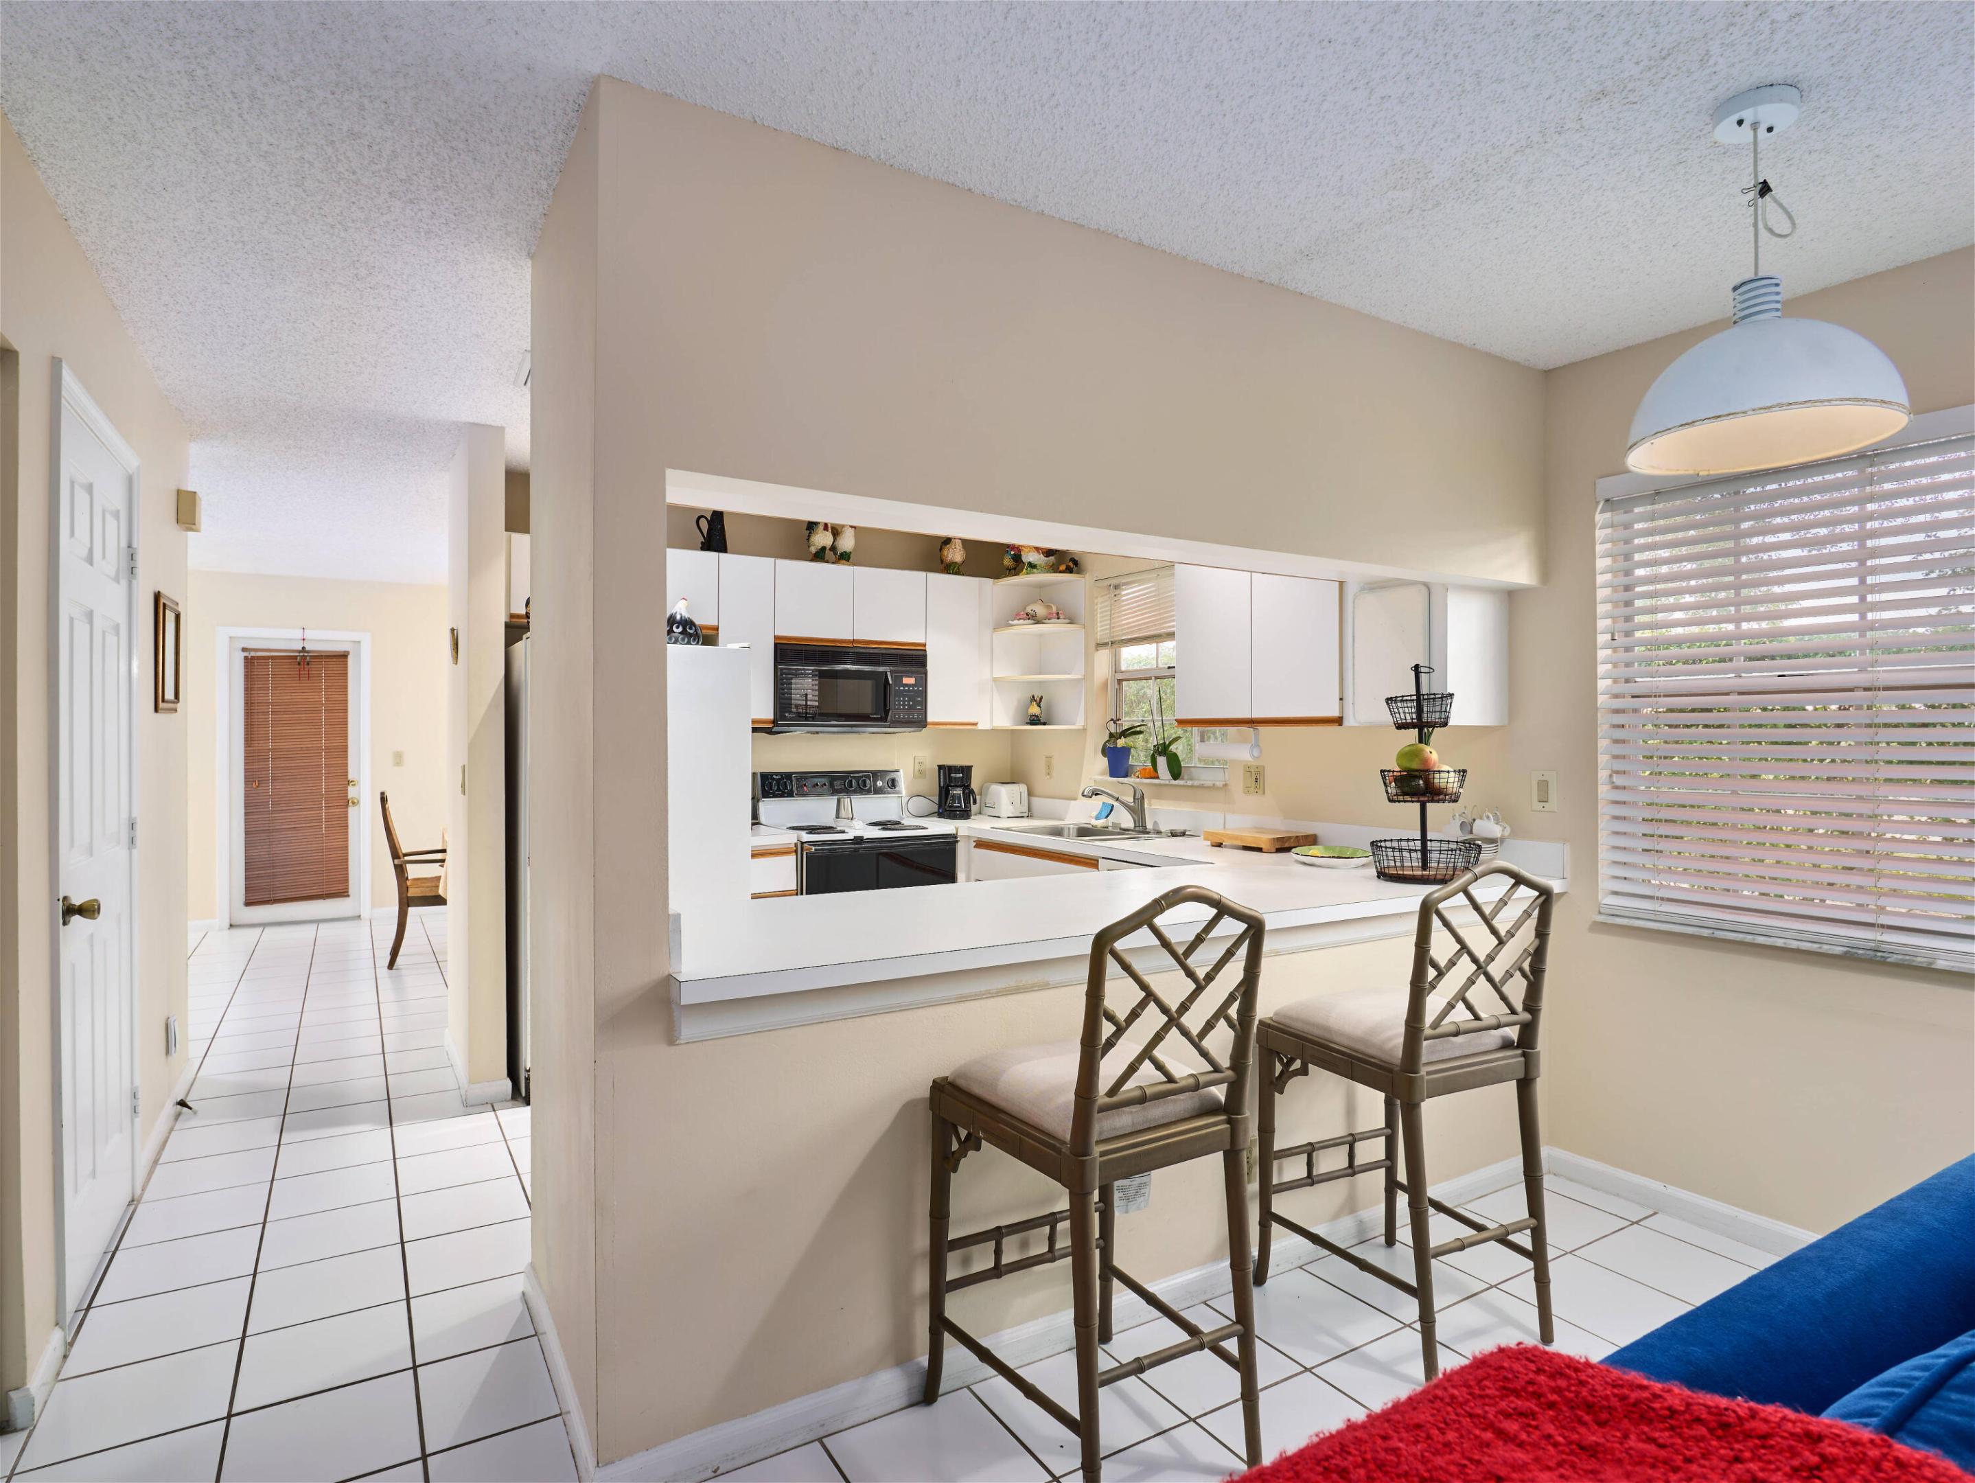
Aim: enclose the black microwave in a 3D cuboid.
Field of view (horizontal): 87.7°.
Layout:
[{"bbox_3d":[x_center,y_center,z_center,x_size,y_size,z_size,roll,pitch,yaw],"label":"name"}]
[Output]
[{"bbox_3d":[-0.729,-0.269,5.021,0.778,0.417,0.403,0,0,-31],"label":"black microwave"}]

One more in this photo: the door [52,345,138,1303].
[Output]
[{"bbox_3d":[-2.257,0.275,2.605,0.060,2.081,0.806,0,0,-32],"label":"door"}]

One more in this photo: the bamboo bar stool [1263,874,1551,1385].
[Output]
[{"bbox_3d":[0.967,0.783,2.390,0.459,1.064,0.534,0,0,-29],"label":"bamboo bar stool"}]

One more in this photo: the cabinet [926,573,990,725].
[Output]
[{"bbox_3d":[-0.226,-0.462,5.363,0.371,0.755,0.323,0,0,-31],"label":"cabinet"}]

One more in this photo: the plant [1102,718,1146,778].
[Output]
[{"bbox_3d":[0.668,0.034,5.057,0.181,0.296,0.202,0,0,-31],"label":"plant"}]

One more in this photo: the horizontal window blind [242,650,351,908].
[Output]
[{"bbox_3d":[-4.989,0.265,7.436,0.649,1.806,0.050,0,0,-32],"label":"horizontal window blind"}]

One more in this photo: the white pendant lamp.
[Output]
[{"bbox_3d":[1.368,-0.828,1.821,0.403,0.591,0.403,0,0,0],"label":"white pendant lamp"}]

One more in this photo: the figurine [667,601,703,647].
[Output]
[{"bbox_3d":[-1.261,-0.491,4.283,0.146,0.203,0.146,0,0,-31],"label":"figurine"}]

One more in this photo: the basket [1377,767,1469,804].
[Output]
[{"bbox_3d":[1.338,0.136,3.154,0.245,0.109,0.245,0,0,0],"label":"basket"}]

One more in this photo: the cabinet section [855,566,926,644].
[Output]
[{"bbox_3d":[-0.542,-0.638,5.062,0.388,0.368,0.320,0,0,-31],"label":"cabinet section"}]

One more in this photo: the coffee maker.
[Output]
[{"bbox_3d":[-0.165,0.266,5.371,0.181,0.277,0.202,0,0,-21],"label":"coffee maker"}]

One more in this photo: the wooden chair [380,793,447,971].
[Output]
[{"bbox_3d":[-3.375,0.806,6.322,0.595,1.018,0.564,0,0,-27],"label":"wooden chair"}]

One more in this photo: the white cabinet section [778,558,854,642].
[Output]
[{"bbox_3d":[-0.872,-0.638,4.863,0.384,0.368,0.320,0,0,-31],"label":"white cabinet section"}]

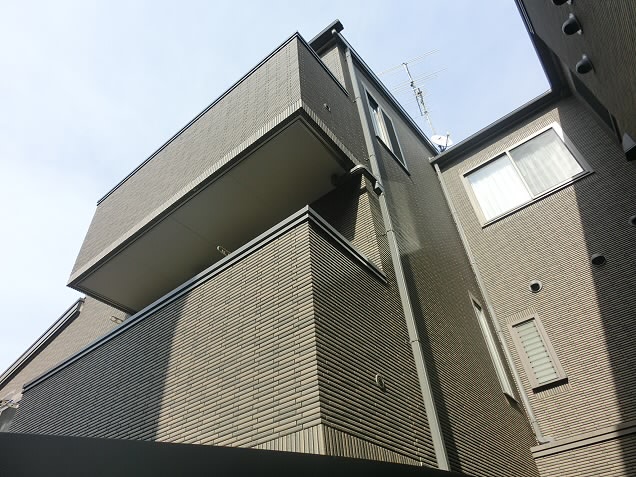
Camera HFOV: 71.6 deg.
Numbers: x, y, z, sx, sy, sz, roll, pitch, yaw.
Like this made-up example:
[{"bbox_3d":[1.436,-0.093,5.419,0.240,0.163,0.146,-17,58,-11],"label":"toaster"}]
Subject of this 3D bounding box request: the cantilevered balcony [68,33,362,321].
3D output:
[{"bbox_3d":[-1.405,-0.618,5.538,3.881,1.594,0.945,-30,-49,26],"label":"cantilevered balcony"}]

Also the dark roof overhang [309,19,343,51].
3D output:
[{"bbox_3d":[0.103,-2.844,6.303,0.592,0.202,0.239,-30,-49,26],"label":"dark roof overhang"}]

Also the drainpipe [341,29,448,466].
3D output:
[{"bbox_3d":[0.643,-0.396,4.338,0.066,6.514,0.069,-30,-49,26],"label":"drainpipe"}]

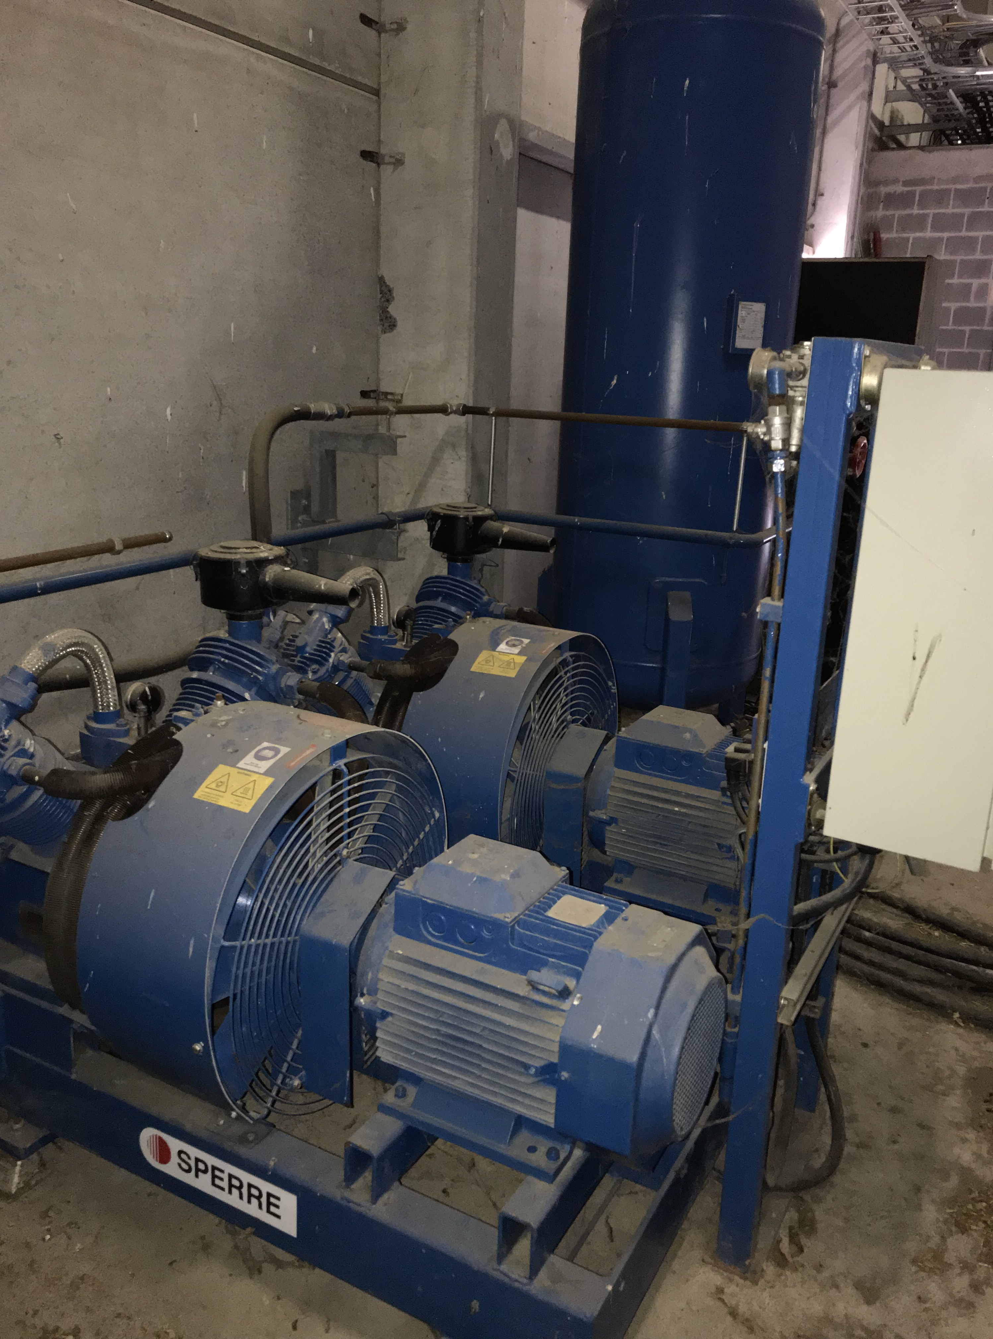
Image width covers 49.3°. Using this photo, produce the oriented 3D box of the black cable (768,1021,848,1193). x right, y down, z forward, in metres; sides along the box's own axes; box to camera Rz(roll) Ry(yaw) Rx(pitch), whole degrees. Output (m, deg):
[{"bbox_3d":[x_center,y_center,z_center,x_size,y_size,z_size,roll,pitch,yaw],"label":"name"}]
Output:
[{"bbox_3d":[0.628,0.867,2.139,0.140,0.336,0.134,10,16,27],"label":"black cable"}]

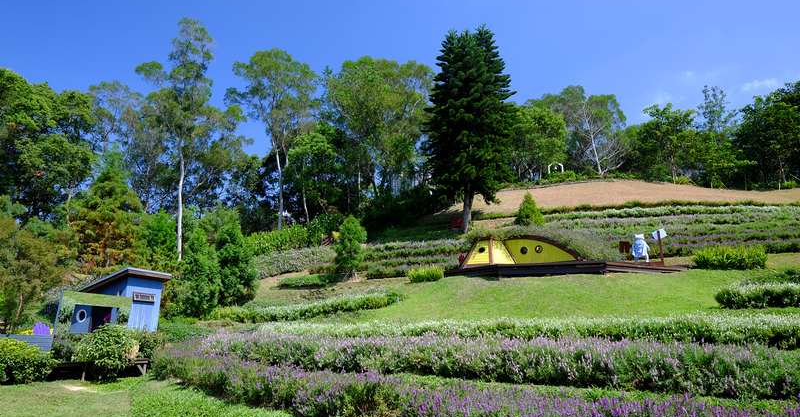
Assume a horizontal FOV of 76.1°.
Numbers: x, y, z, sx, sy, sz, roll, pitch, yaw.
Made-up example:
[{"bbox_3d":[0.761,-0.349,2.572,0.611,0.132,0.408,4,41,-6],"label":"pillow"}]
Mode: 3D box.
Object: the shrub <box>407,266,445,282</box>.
[{"bbox_3d":[1.285,3.262,25.258,1.930,0.880,1.160,0,-5,0],"label":"shrub"}]

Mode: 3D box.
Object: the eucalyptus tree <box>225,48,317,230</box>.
[{"bbox_3d":[-9.942,-5.453,39.232,6.710,15.110,6.710,0,-13,0],"label":"eucalyptus tree"}]

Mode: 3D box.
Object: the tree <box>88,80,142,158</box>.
[{"bbox_3d":[-21.701,-4.348,38.977,4.530,11.800,4.530,0,-13,0],"label":"tree"}]

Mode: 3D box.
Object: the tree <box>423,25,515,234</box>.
[{"bbox_3d":[4.293,-5.108,31.808,5.550,13.210,5.550,-1,-6,8],"label":"tree"}]

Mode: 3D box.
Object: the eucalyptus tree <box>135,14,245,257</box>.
[{"bbox_3d":[-12.735,-4.329,31.226,6.220,15.170,5.910,2,-6,-23],"label":"eucalyptus tree"}]

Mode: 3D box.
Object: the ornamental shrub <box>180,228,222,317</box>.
[{"bbox_3d":[-7.201,2.349,18.444,1.460,3.310,1.460,0,-13,0],"label":"ornamental shrub"}]

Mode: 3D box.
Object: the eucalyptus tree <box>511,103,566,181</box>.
[{"bbox_3d":[13.833,-6.665,51.771,5.970,7.940,5.670,-1,-6,15],"label":"eucalyptus tree"}]

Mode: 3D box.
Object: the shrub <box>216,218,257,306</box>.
[{"bbox_3d":[-6.571,2.175,20.537,1.530,3.620,1.530,0,-13,0],"label":"shrub"}]

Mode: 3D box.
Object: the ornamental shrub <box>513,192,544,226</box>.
[{"bbox_3d":[7.992,0.146,31.782,1.990,2.360,1.990,0,-13,0],"label":"ornamental shrub"}]

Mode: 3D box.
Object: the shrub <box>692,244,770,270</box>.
[{"bbox_3d":[14.612,2.163,22.592,3.120,1.150,1.500,0,-13,0],"label":"shrub"}]

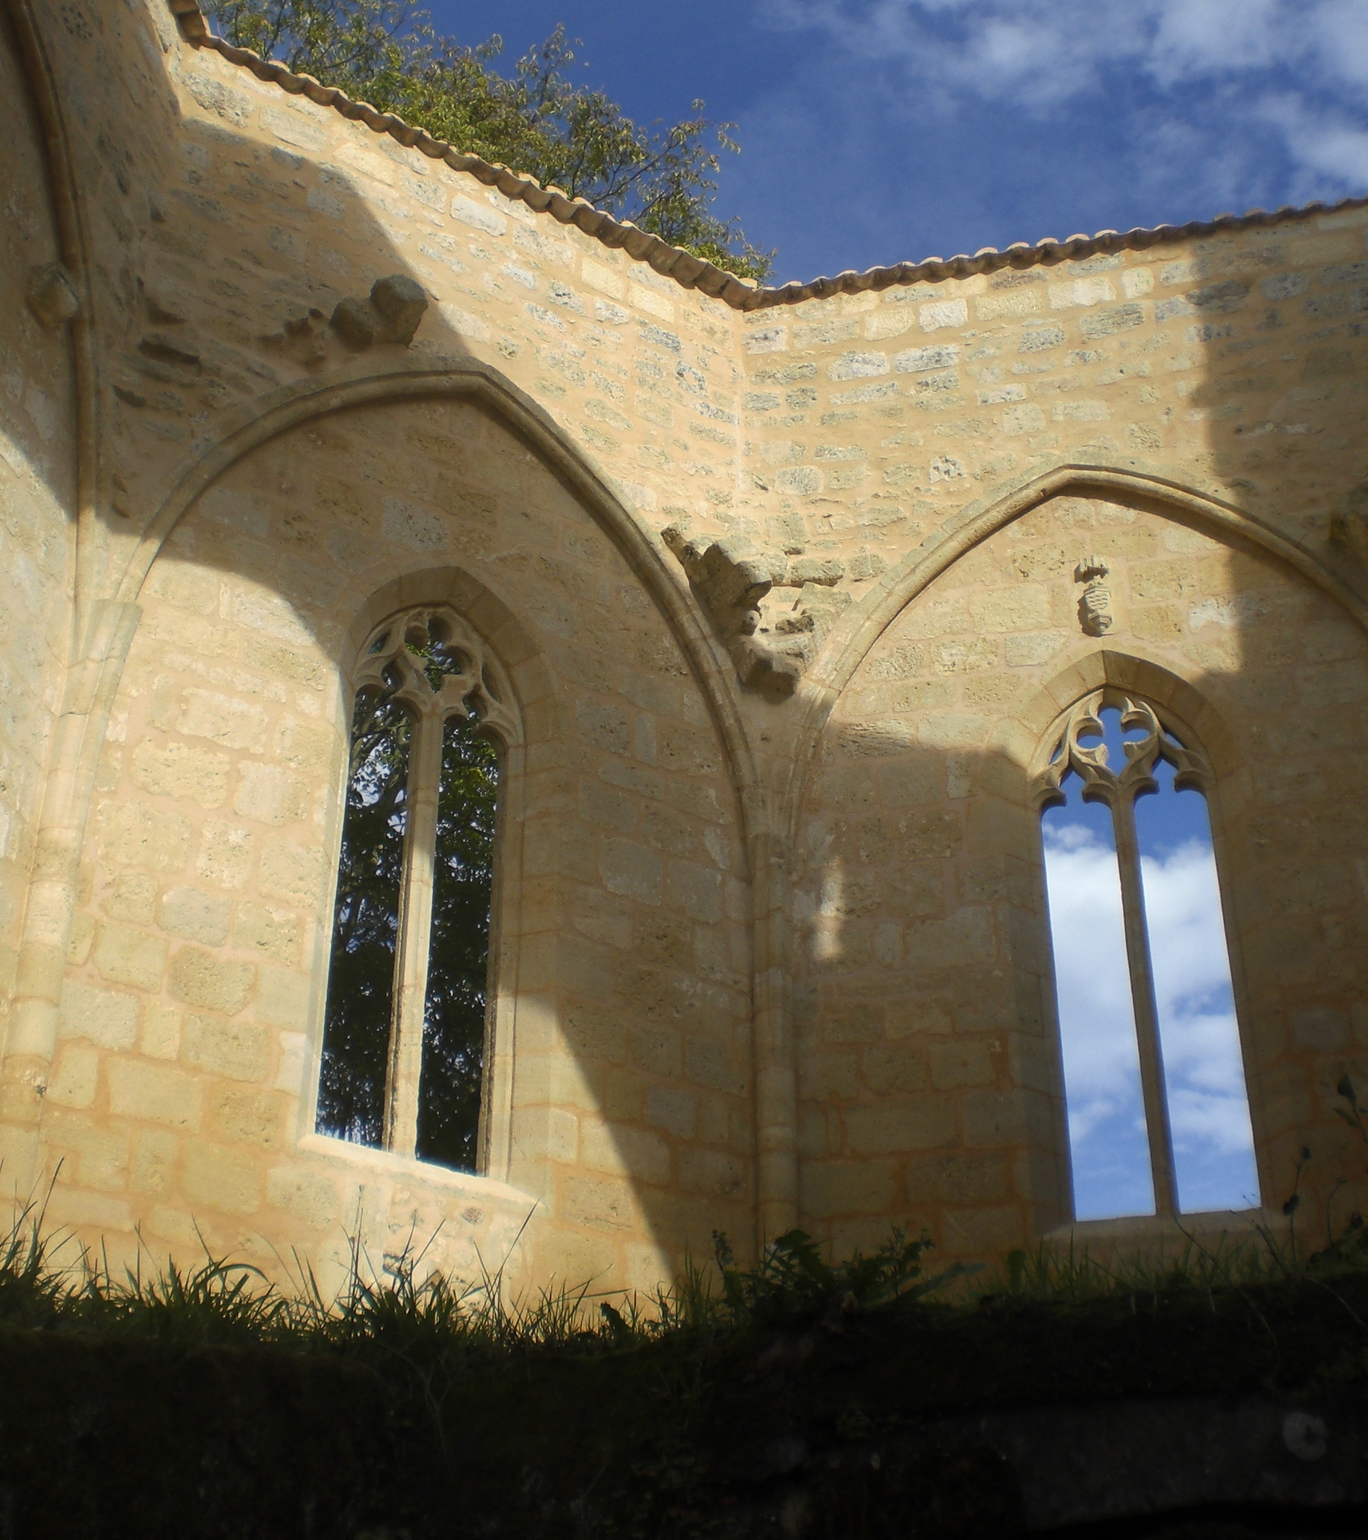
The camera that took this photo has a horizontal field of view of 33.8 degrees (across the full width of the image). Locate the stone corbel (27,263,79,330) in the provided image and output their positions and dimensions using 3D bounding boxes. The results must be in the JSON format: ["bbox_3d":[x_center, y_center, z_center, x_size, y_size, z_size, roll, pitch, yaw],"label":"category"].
[{"bbox_3d":[-3.219,-2.420,11.513,0.157,0.196,0.216,-5,-31,9],"label":"stone corbel"}]

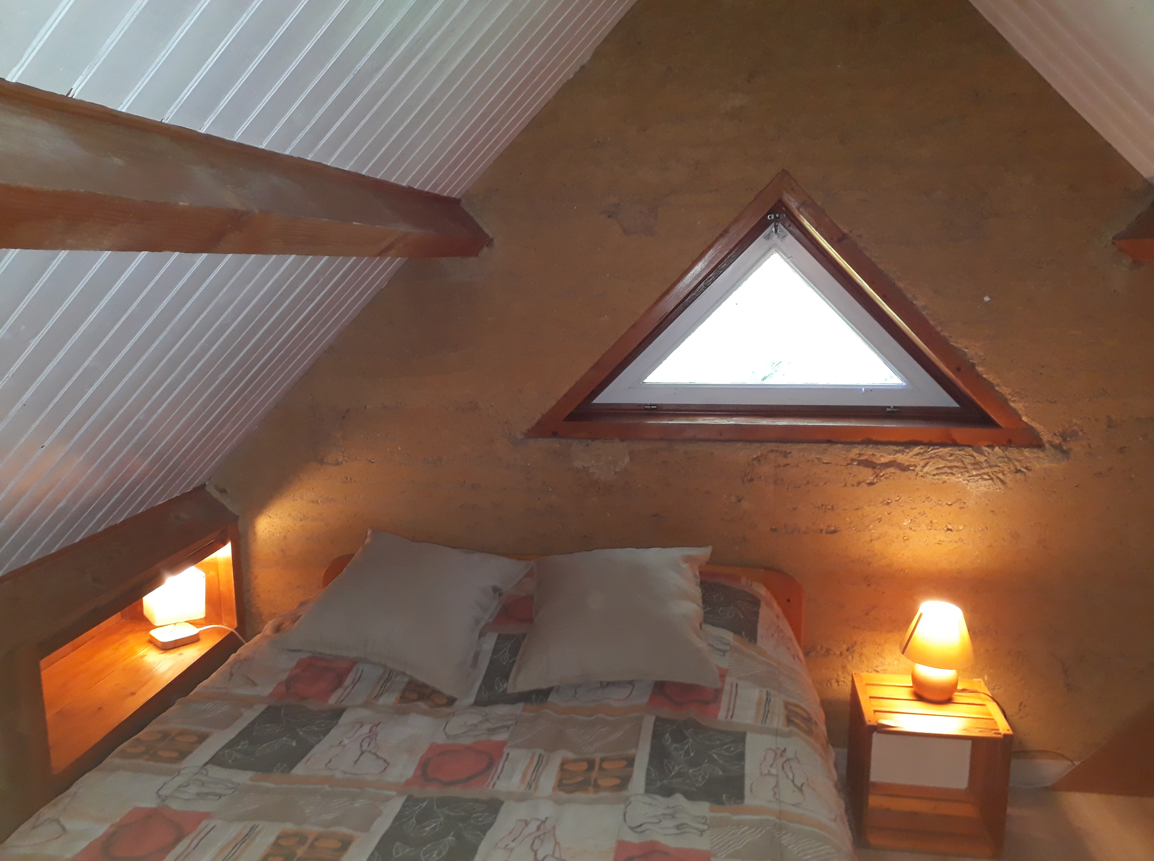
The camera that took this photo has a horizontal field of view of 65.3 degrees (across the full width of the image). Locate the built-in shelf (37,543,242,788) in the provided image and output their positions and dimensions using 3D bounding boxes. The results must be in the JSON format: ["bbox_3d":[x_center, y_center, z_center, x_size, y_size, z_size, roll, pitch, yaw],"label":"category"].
[{"bbox_3d":[-1.371,0.596,2.549,0.384,0.315,0.916,1,11,7],"label":"built-in shelf"}]

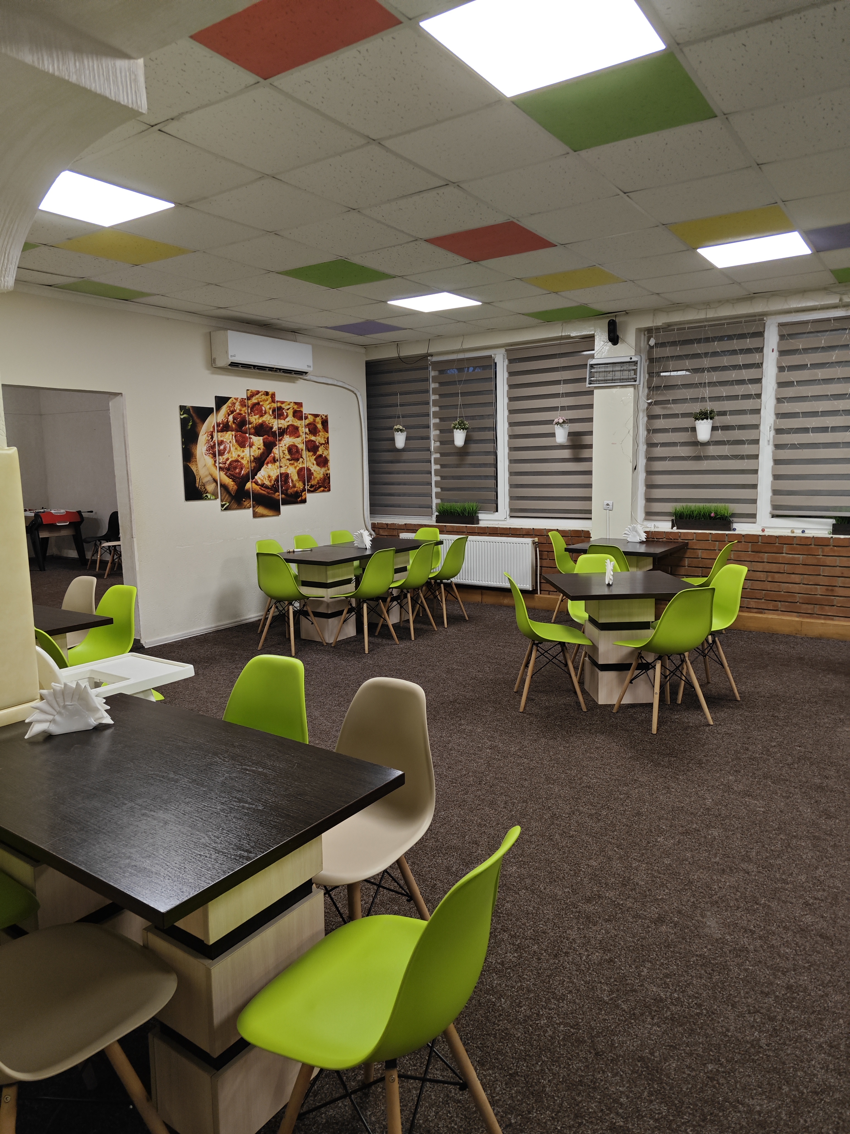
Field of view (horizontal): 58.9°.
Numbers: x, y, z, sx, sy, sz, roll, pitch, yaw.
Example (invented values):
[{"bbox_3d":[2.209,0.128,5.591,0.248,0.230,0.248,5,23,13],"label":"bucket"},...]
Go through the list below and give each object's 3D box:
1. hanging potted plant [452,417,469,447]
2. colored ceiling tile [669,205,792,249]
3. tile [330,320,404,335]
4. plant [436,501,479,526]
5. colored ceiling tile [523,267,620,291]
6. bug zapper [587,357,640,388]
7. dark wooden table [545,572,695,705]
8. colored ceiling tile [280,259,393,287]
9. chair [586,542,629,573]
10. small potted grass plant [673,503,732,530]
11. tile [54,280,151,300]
[{"bbox_3d":[0.358,-1.357,7.641,0.195,0.285,0.195,-1,8,0],"label":"hanging potted plant"},{"bbox_3d":[1.725,-1.910,4.216,0.590,0.020,0.590,4,10,34],"label":"colored ceiling tile"},{"bbox_3d":[-0.562,-2.296,7.246,0.595,0.018,0.595,4,10,34],"label":"tile"},{"bbox_3d":[0.330,-0.571,7.919,0.490,0.230,0.130,4,10,34],"label":"plant"},{"bbox_3d":[1.075,-2.060,5.402,0.585,0.018,0.585,4,10,34],"label":"colored ceiling tile"},{"bbox_3d":[1.678,-1.721,6.665,0.465,0.250,0.100,4,10,34],"label":"bug zapper"},{"bbox_3d":[1.206,0.453,4.681,0.800,0.720,0.800,-1,8,-3],"label":"dark wooden table"},{"bbox_3d":[-0.593,-1.985,5.102,0.595,0.020,0.595,4,9,34],"label":"colored ceiling tile"},{"bbox_3d":[1.540,0.190,6.205,0.450,0.805,0.520,4,9,30],"label":"chair"},{"bbox_3d":[2.394,-0.435,6.506,0.490,0.230,0.130,4,10,34],"label":"small potted grass plant"},{"bbox_3d":[-2.308,-2.014,5.479,0.330,0.018,0.580,4,10,34],"label":"tile"}]

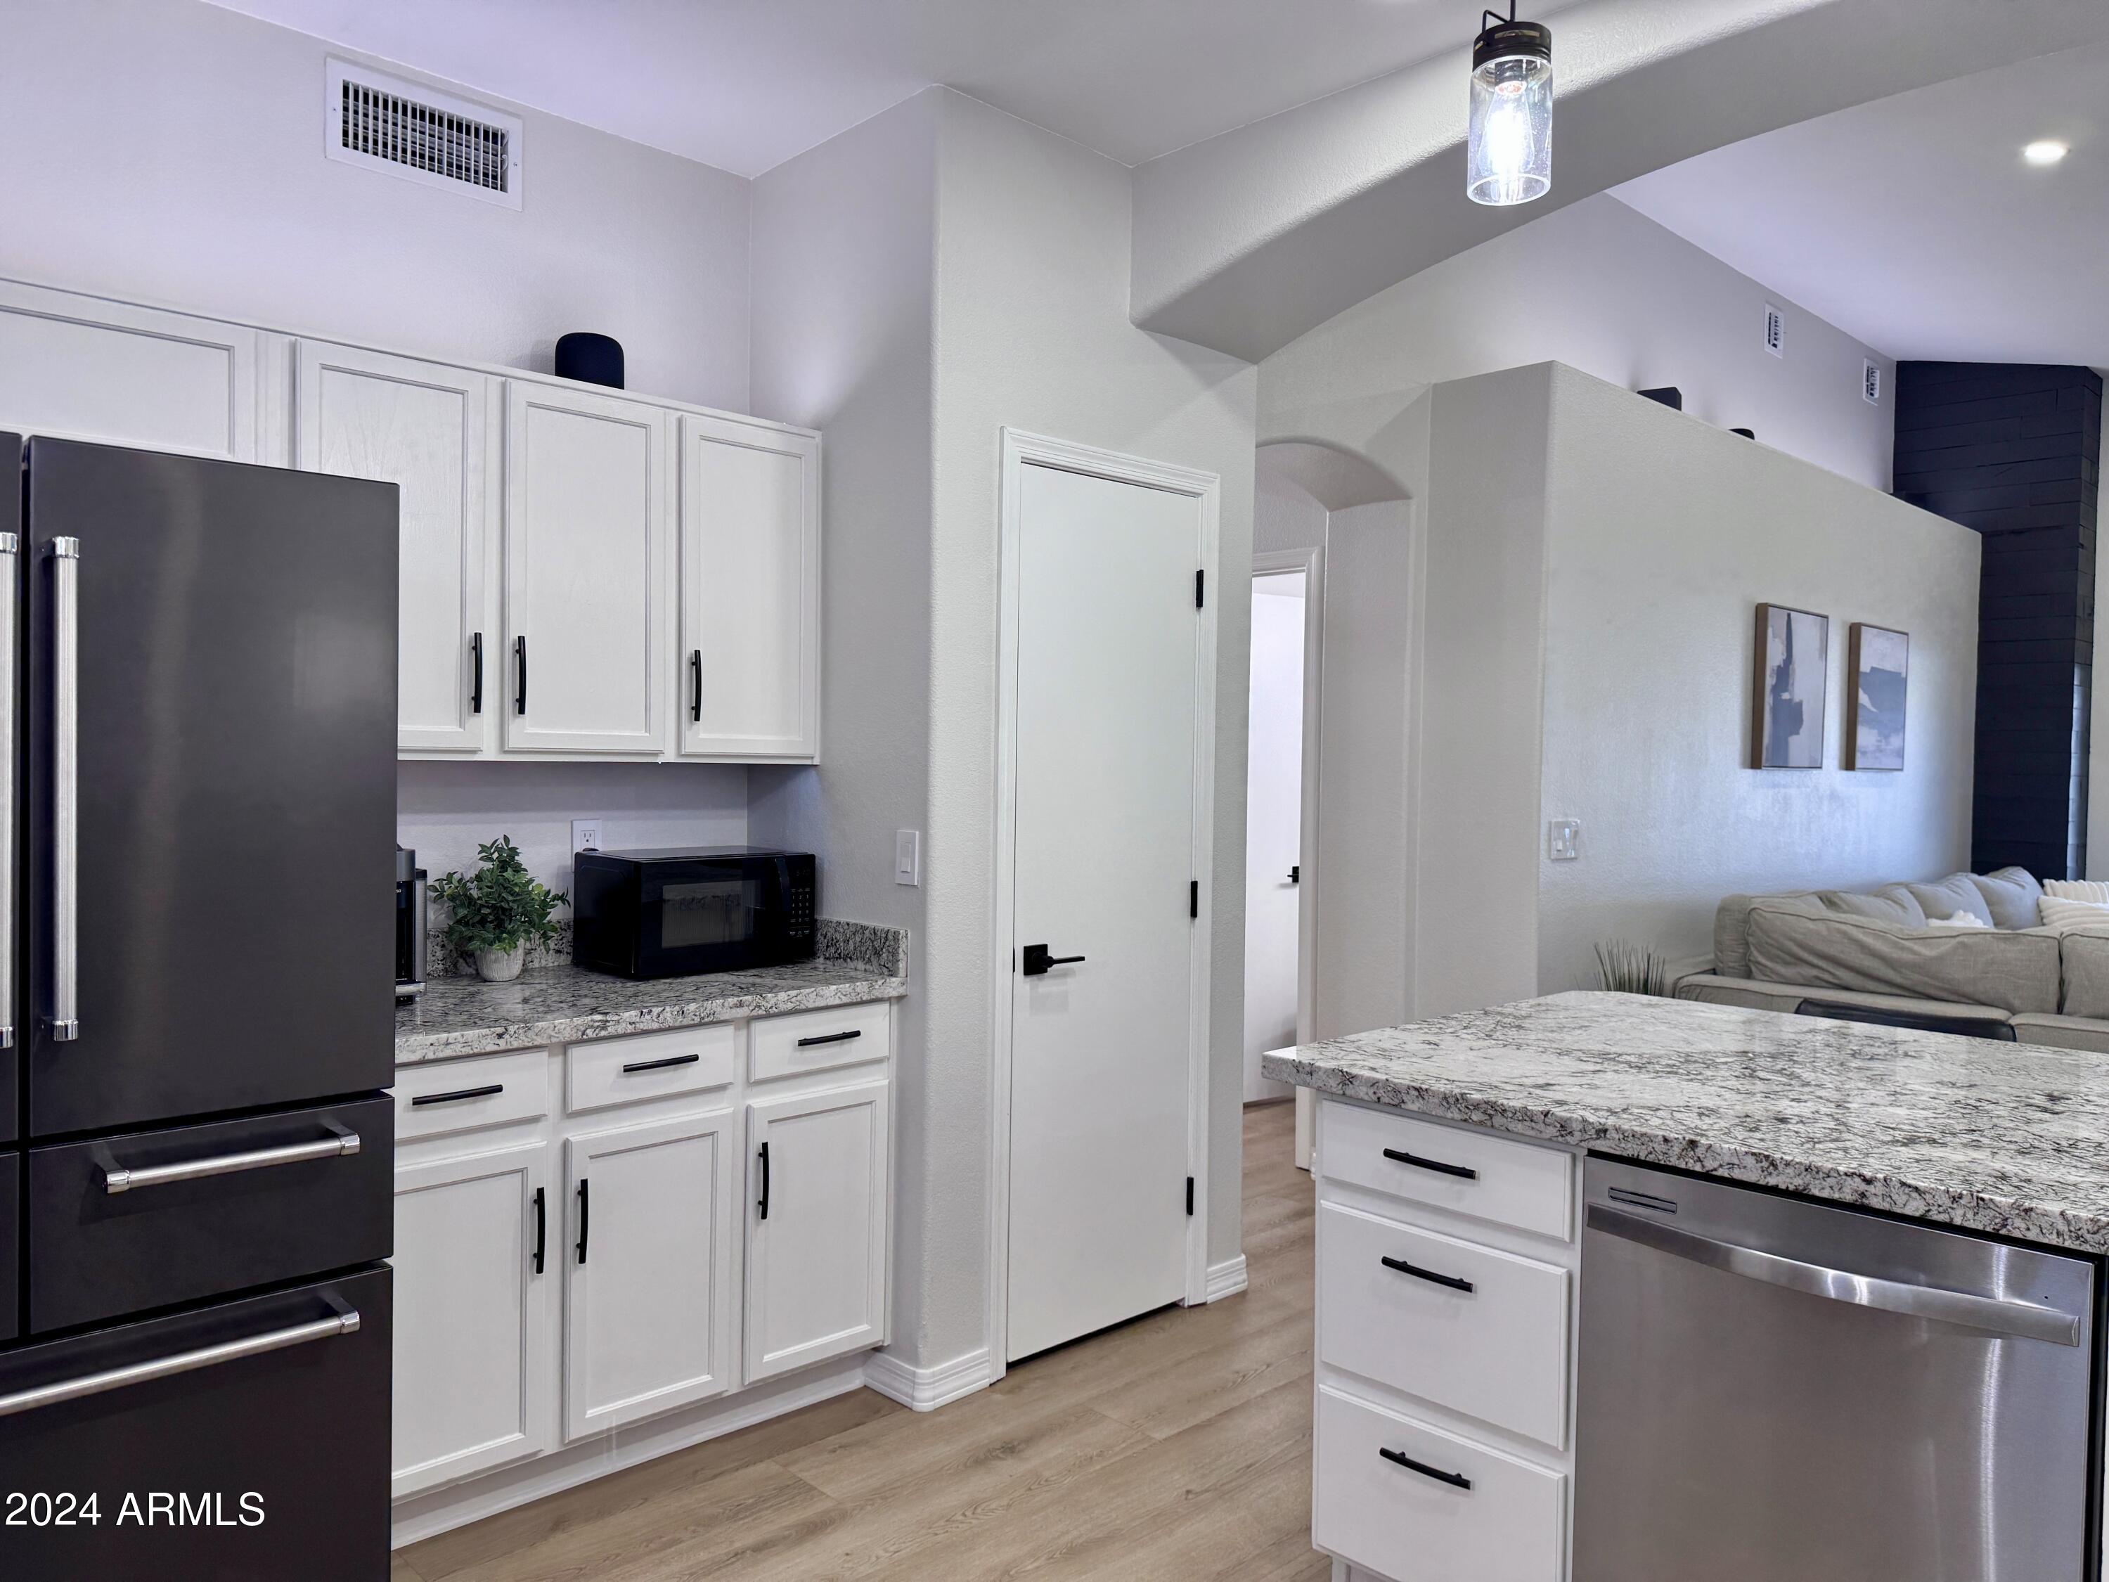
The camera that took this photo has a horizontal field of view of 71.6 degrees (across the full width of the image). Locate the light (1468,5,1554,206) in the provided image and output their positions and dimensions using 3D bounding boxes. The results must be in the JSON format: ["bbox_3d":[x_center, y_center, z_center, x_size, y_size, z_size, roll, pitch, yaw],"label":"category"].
[{"bbox_3d":[0.609,-0.915,1.955,0.112,0.240,0.112,0,1,-44],"label":"light"}]

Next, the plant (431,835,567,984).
[{"bbox_3d":[-1.166,0.248,3.051,0.250,0.305,0.230,0,1,-44],"label":"plant"}]

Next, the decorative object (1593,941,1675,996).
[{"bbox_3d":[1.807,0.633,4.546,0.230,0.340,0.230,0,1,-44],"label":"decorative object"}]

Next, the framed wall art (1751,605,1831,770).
[{"bbox_3d":[2.940,-0.403,5.839,0.638,0.635,0.040,0,1,-44],"label":"framed wall art"}]

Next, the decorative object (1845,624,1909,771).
[{"bbox_3d":[3.684,-0.407,6.546,0.635,0.637,0.040,0,1,-44],"label":"decorative object"}]

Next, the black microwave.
[{"bbox_3d":[-0.807,0.273,3.330,0.445,0.254,0.320,0,1,-44],"label":"black microwave"}]

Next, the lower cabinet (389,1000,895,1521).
[{"bbox_3d":[-0.978,0.877,3.015,1.140,0.872,0.610,-1,2,-44],"label":"lower cabinet"}]

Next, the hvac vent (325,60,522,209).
[{"bbox_3d":[-1.308,-1.367,3.055,0.402,0.202,0.020,0,1,-44],"label":"hvac vent"}]

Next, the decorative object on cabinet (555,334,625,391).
[{"bbox_3d":[-0.999,-0.901,3.133,0.145,0.168,0.145,0,1,-44],"label":"decorative object on cabinet"}]

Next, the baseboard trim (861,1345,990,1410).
[{"bbox_3d":[-0.273,1.278,3.258,0.215,0.084,0.210,0,1,-44],"label":"baseboard trim"}]

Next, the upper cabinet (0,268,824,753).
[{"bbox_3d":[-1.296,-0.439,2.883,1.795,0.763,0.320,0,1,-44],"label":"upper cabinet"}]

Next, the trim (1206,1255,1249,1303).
[{"bbox_3d":[0.460,1.277,3.825,0.170,0.086,0.022,0,1,-44],"label":"trim"}]

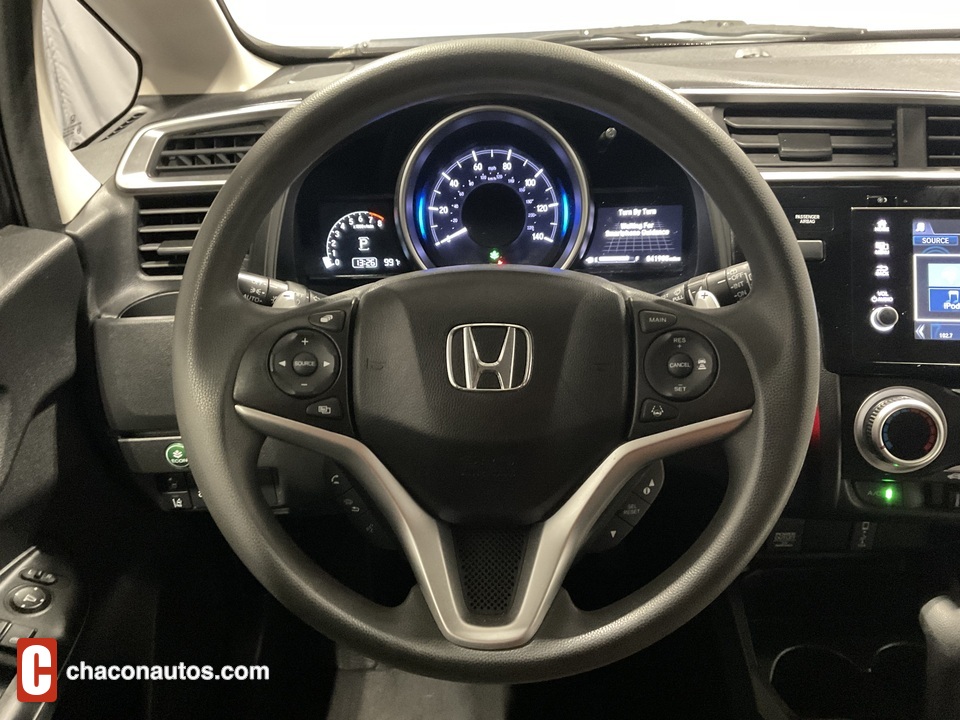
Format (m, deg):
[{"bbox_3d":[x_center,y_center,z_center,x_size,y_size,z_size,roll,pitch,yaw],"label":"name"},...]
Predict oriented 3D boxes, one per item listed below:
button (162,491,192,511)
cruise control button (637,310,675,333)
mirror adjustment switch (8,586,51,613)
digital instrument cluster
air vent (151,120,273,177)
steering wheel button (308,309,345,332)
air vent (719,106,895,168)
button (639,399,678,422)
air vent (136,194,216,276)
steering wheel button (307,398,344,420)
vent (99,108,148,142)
[{"bbox_3d":[-0.271,0.126,0.720,0.026,0.018,0.010,-2,8,-2],"label":"button"},{"bbox_3d":[0.104,-0.023,0.472,0.022,0.013,0.008,0,-2,3],"label":"cruise control button"},{"bbox_3d":[-0.314,0.167,0.560,0.027,0.012,0.027,0,41,2],"label":"mirror adjustment switch"},{"bbox_3d":[0.013,-0.139,0.675,0.325,0.145,0.050,0,5,2],"label":"digital instrument cluster"},{"bbox_3d":[-0.220,-0.176,0.665,0.106,0.046,0.030,-3,8,-5],"label":"air vent"},{"bbox_3d":[-0.092,-0.024,0.481,0.021,0.013,0.008,0,-2,3],"label":"steering wheel button"},{"bbox_3d":[0.258,-0.175,0.630,0.136,0.047,0.030,1,9,5],"label":"air vent"},{"bbox_3d":[0.105,0.030,0.472,0.023,0.013,0.008,0,-2,3],"label":"button"},{"bbox_3d":[-0.242,-0.102,0.660,0.075,0.067,0.030,-2,11,-3],"label":"air vent"},{"bbox_3d":[-0.093,0.030,0.481,0.021,0.013,0.008,0,-2,3],"label":"steering wheel button"},{"bbox_3d":[-0.310,-0.204,0.700,0.017,0.012,0.060,21,41,2],"label":"vent"}]

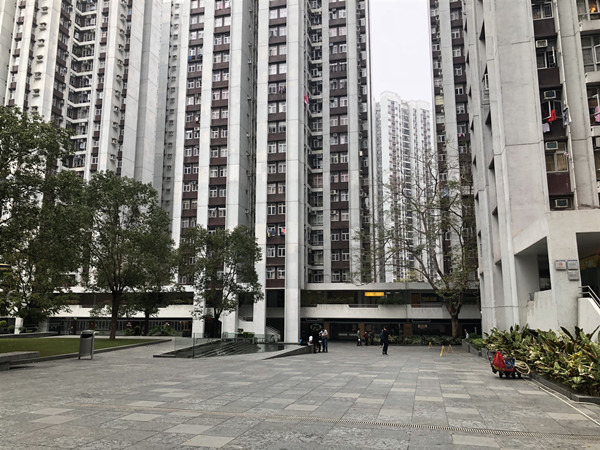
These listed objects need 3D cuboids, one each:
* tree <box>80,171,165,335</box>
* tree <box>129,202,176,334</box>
[{"bbox_3d":[-13.799,2.183,38.193,6.340,13.240,6.600,4,-11,-20],"label":"tree"},{"bbox_3d":[-15.896,4.631,51.977,5.620,13.960,5.800,3,-10,-17],"label":"tree"}]

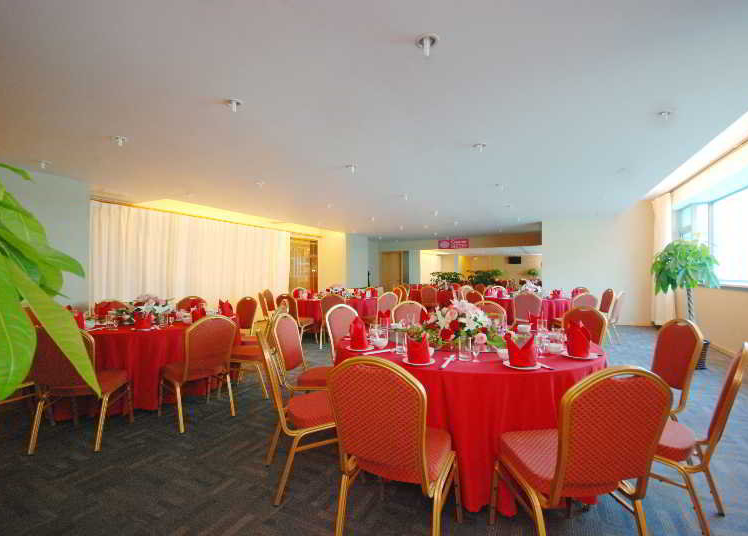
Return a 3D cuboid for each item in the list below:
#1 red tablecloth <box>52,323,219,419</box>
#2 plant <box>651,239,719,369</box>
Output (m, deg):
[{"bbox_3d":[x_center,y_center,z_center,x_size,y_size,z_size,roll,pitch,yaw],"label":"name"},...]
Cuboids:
[{"bbox_3d":[-2.594,0.982,3.910,1.940,0.750,1.940,0,-1,0],"label":"red tablecloth"},{"bbox_3d":[4.290,0.479,4.600,0.700,1.740,0.720,0,-1,28],"label":"plant"}]

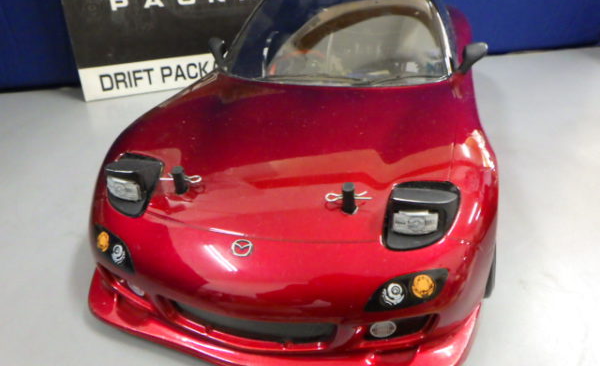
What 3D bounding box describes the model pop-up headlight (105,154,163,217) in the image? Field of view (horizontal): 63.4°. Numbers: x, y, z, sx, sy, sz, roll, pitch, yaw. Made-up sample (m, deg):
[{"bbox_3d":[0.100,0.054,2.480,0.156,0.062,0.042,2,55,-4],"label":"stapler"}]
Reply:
[{"bbox_3d":[-0.080,-0.001,0.237,0.028,0.020,0.034,5,28,15],"label":"model pop-up headlight"}]

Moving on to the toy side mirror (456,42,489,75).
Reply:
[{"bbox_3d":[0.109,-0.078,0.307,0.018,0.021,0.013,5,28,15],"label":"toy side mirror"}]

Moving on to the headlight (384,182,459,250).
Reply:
[{"bbox_3d":[0.051,0.011,0.201,0.028,0.020,0.034,5,28,15],"label":"headlight"}]

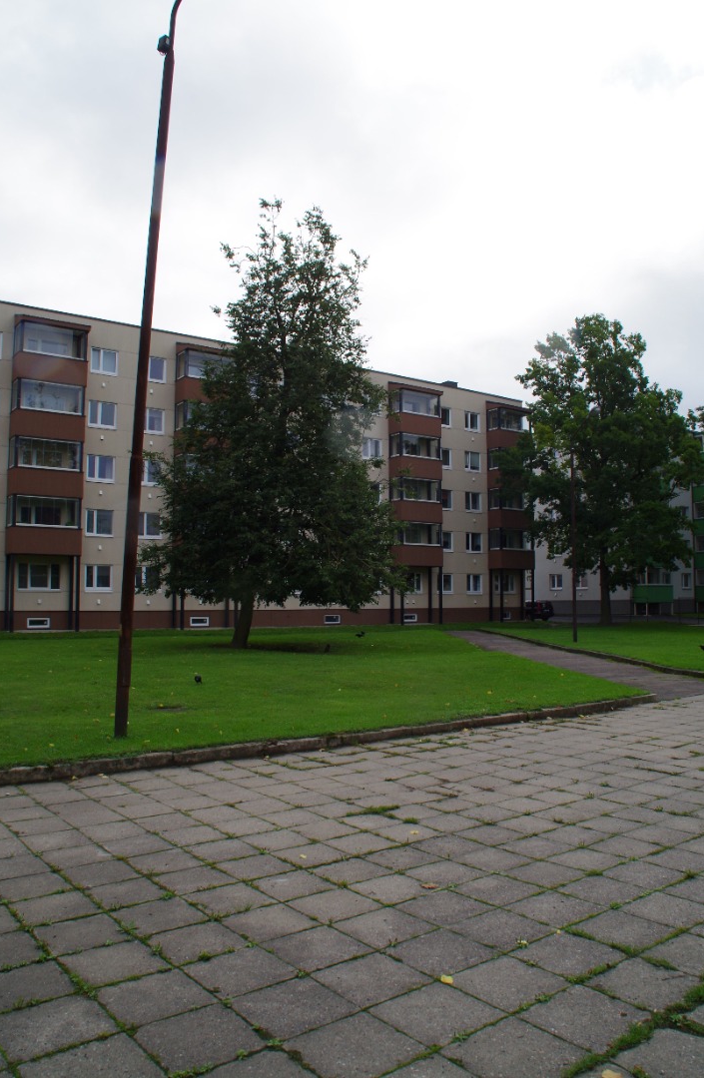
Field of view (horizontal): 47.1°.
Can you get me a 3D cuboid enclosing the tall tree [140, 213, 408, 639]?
[{"bbox_3d":[-2.581,-3.886,26.168,8.448,14.721,8.000,0,-4,0],"label":"tall tree"}]

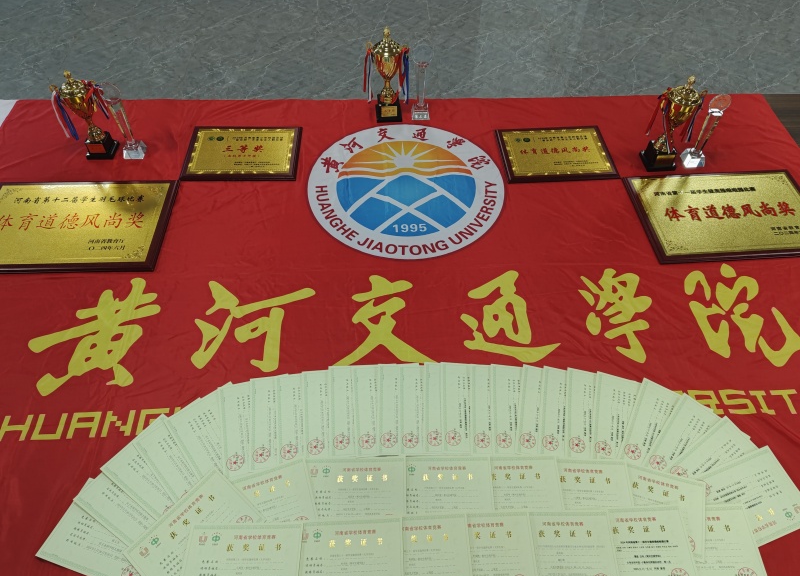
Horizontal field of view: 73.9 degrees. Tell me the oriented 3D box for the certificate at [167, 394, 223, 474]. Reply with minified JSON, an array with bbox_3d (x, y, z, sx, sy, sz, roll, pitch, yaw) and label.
[{"bbox_3d":[-0.473,0.390,1.399,0.185,0.004,0.260,-31,60,-20],"label":"certificate"}]

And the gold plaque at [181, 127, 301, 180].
[{"bbox_3d":[-0.655,-0.572,2.232,0.463,0.020,0.344,-1,52,-2],"label":"gold plaque"}]

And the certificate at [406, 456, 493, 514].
[{"bbox_3d":[0.101,0.507,1.313,0.260,0.004,0.185,0,54,0],"label":"certificate"}]

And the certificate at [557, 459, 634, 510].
[{"bbox_3d":[0.474,0.548,1.397,0.282,0.003,0.201,3,52,1],"label":"certificate"}]

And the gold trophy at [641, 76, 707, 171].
[{"bbox_3d":[1.083,-0.645,2.088,0.190,0.385,0.130,-2,52,-3],"label":"gold trophy"}]

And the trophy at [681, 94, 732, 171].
[{"bbox_3d":[1.129,-0.574,1.938,0.078,0.270,0.068,12,55,9],"label":"trophy"}]

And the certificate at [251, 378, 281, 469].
[{"bbox_3d":[-0.307,0.348,1.430,0.185,0.004,0.260,-8,54,-6],"label":"certificate"}]

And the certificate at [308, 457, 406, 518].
[{"bbox_3d":[-0.121,0.543,1.391,0.282,0.003,0.201,-1,52,-2],"label":"certificate"}]

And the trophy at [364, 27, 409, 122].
[{"bbox_3d":[-0.041,-0.830,2.062,0.170,0.370,0.120,0,54,0],"label":"trophy"}]

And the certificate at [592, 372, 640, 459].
[{"bbox_3d":[0.618,0.358,1.423,0.185,0.004,0.260,13,55,9],"label":"certificate"}]

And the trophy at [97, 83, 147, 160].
[{"bbox_3d":[-1.093,-0.660,2.106,0.082,0.315,0.075,0,52,-1],"label":"trophy"}]

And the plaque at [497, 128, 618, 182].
[{"bbox_3d":[0.662,-0.575,2.258,0.463,0.020,0.344,-3,53,-3],"label":"plaque"}]

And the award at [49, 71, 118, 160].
[{"bbox_3d":[-1.227,-0.683,2.093,0.190,0.360,0.125,0,52,-1],"label":"award"}]

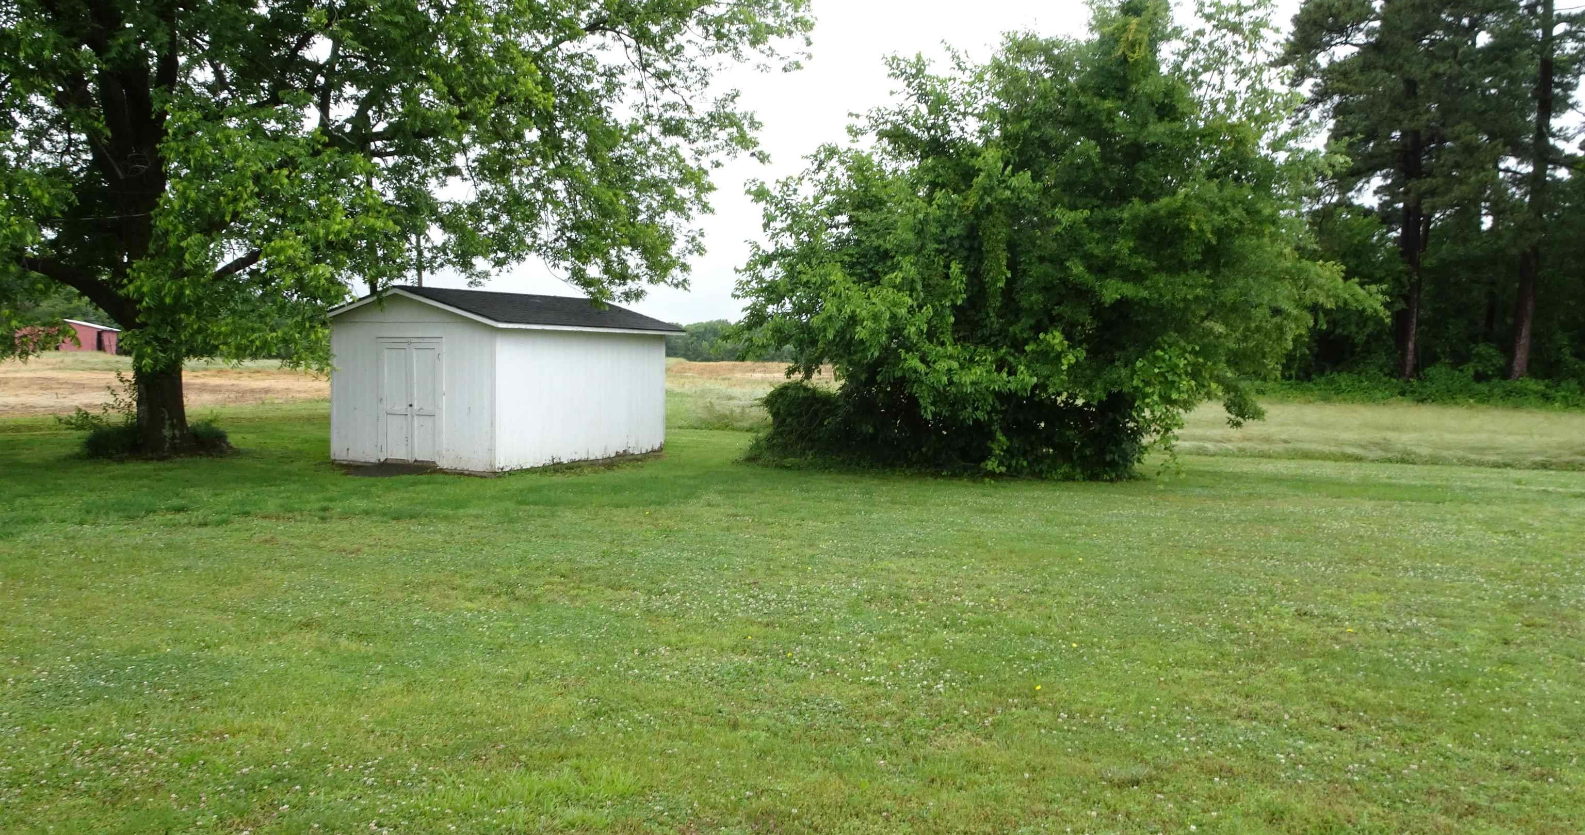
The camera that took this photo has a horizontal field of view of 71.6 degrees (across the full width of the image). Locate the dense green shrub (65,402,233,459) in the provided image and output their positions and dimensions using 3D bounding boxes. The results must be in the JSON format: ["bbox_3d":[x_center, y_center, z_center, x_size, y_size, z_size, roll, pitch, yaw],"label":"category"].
[{"bbox_3d":[-12.000,0.209,20.538,3.000,1.000,2.000,0,3,0],"label":"dense green shrub"}]

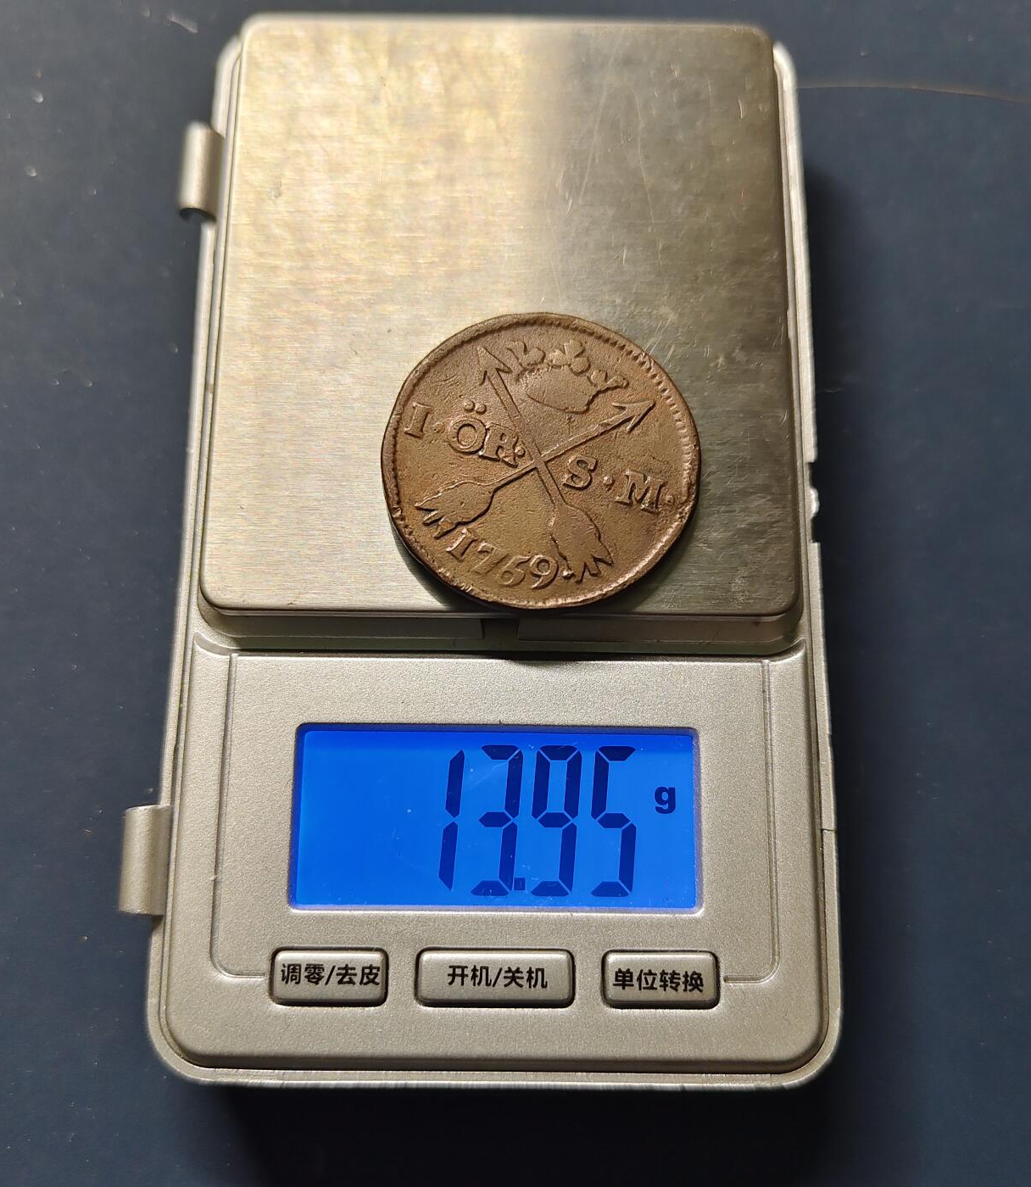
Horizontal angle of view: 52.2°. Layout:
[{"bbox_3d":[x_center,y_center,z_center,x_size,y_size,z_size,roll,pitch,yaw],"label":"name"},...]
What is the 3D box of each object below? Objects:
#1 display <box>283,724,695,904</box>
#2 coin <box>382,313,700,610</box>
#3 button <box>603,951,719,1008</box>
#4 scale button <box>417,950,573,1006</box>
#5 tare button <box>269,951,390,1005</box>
[{"bbox_3d":[-0.002,0.021,0.101,0.038,0.002,0.017,1,77,-1],"label":"display"},{"bbox_3d":[0.002,-0.013,0.102,0.030,0.002,0.030,1,77,-1],"label":"coin"},{"bbox_3d":[0.013,0.035,0.096,0.010,0.002,0.005,1,77,-1],"label":"button"},{"bbox_3d":[-0.002,0.035,0.096,0.014,0.002,0.005,1,77,-1],"label":"scale button"},{"bbox_3d":[-0.017,0.035,0.096,0.010,0.002,0.004,1,77,-1],"label":"tare button"}]

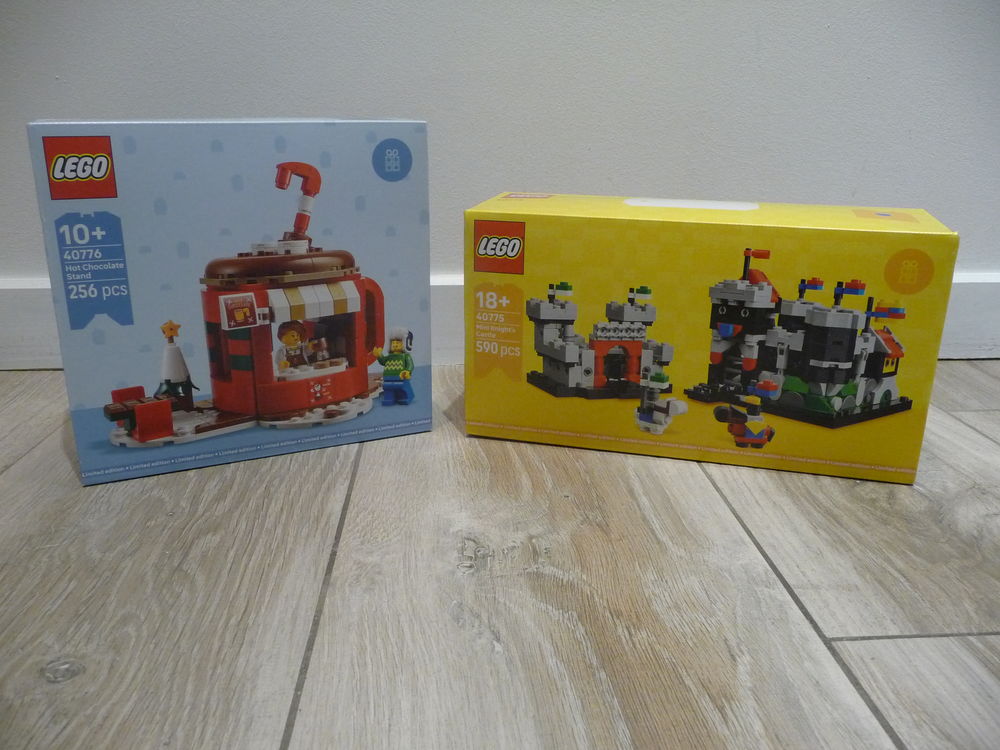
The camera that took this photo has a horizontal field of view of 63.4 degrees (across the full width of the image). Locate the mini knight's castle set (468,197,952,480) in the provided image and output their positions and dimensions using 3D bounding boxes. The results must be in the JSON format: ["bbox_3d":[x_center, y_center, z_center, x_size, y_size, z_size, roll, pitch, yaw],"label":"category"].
[{"bbox_3d":[0.117,-0.030,0.503,0.262,0.141,0.089,5,19,14],"label":"mini knight's castle set"}]

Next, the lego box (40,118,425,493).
[{"bbox_3d":[-0.149,-0.052,0.483,0.202,0.191,0.072,-8,20,-24],"label":"lego box"}]

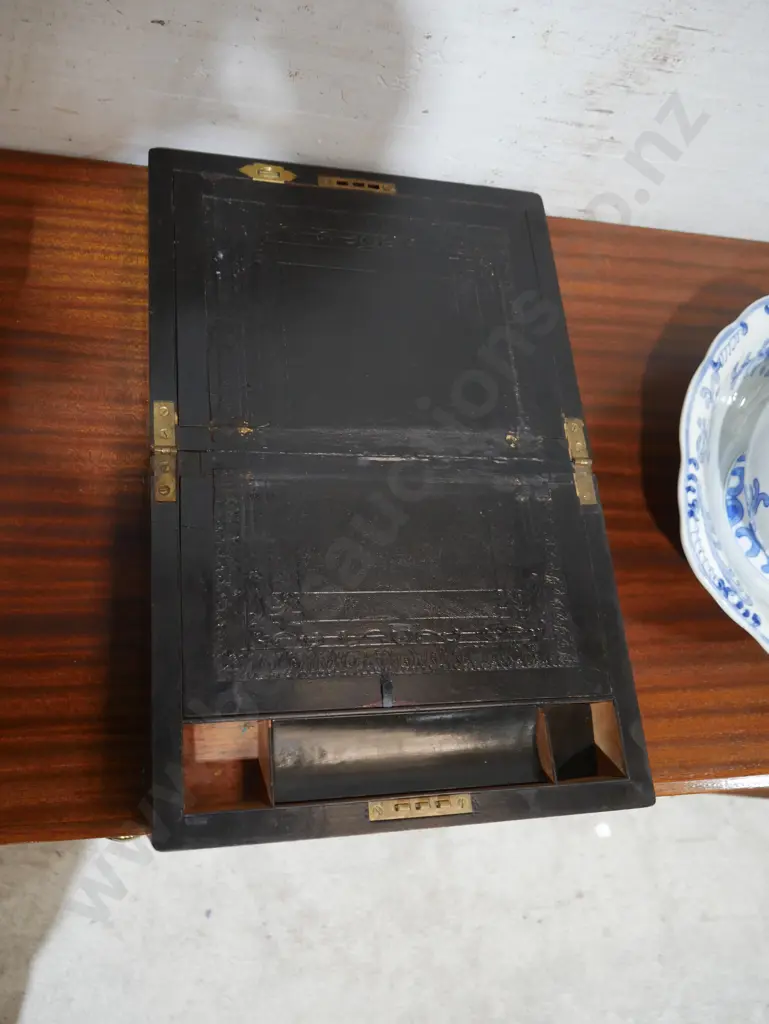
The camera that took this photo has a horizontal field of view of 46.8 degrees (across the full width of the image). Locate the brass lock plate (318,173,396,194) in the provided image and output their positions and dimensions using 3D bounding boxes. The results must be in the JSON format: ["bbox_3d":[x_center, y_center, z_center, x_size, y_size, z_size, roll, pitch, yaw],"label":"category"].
[{"bbox_3d":[-0.021,-0.260,0.709,0.064,0.003,0.011,0,70,-16],"label":"brass lock plate"}]

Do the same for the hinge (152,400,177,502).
[{"bbox_3d":[-0.146,-0.040,0.589,0.013,0.005,0.072,0,70,-16],"label":"hinge"}]

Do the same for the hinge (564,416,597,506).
[{"bbox_3d":[0.149,-0.038,0.674,0.014,0.005,0.071,0,70,-16],"label":"hinge"}]

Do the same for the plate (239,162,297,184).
[{"bbox_3d":[-0.090,-0.262,0.690,0.044,0.003,0.016,0,70,-16],"label":"plate"}]

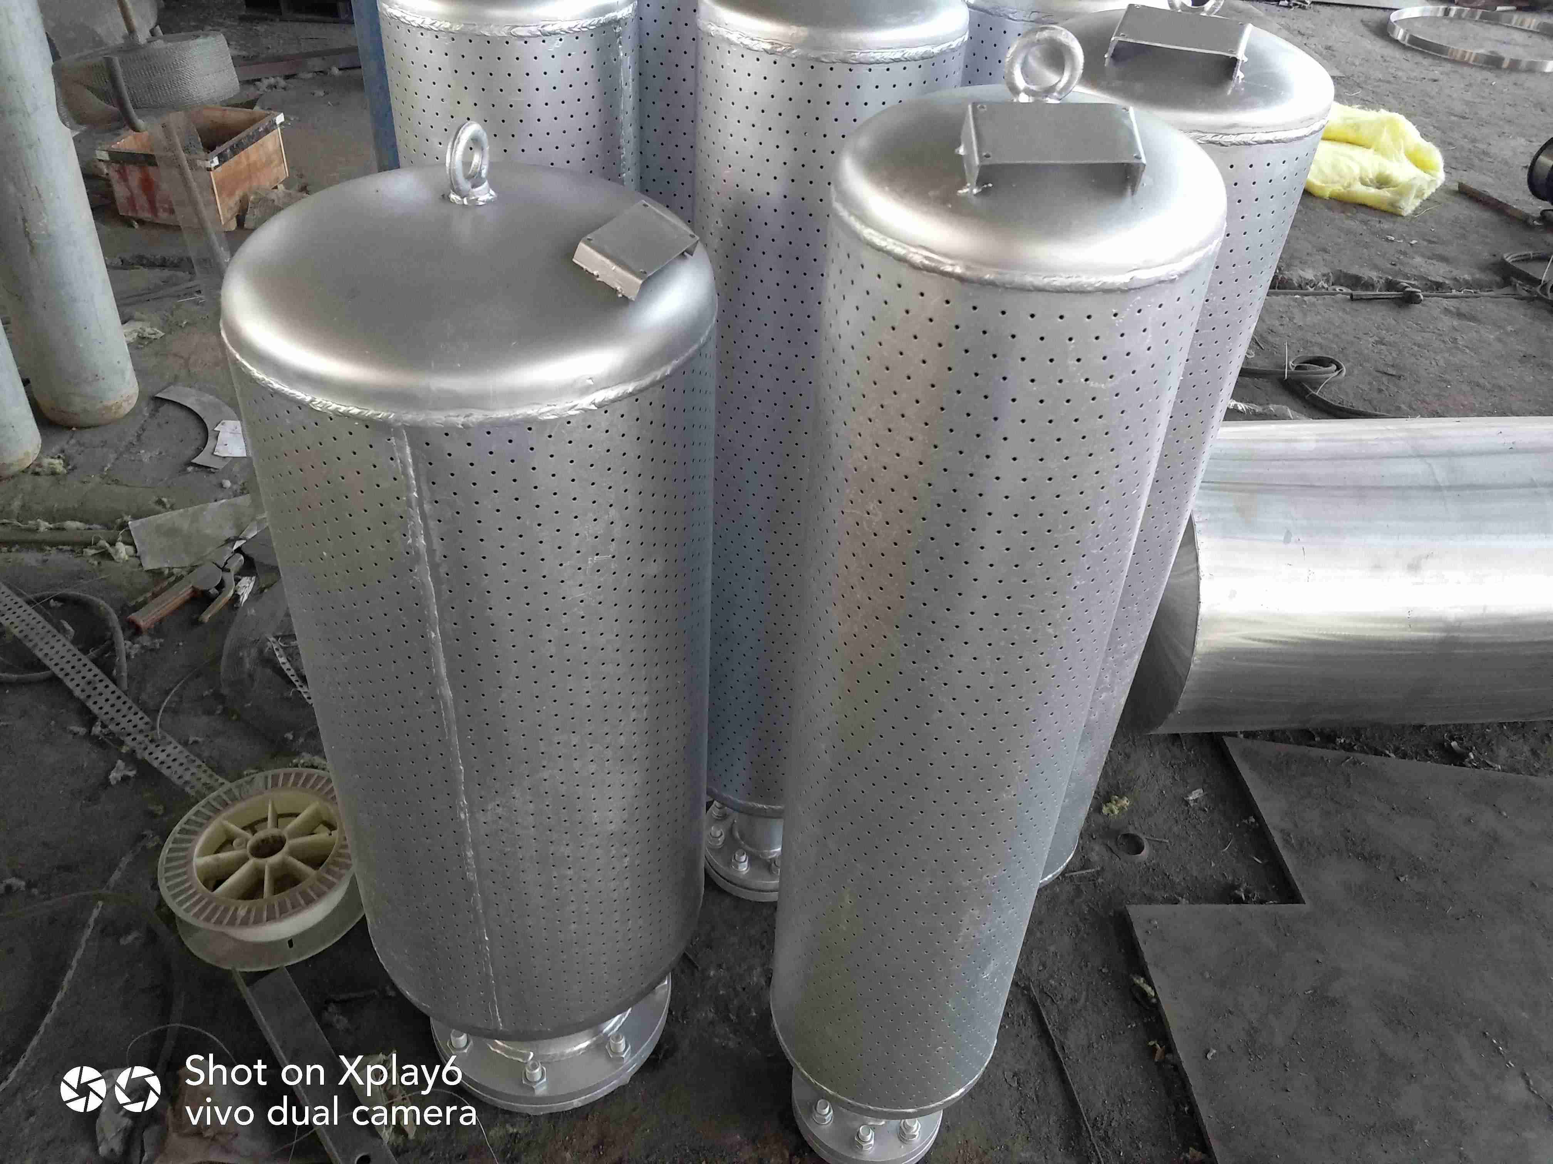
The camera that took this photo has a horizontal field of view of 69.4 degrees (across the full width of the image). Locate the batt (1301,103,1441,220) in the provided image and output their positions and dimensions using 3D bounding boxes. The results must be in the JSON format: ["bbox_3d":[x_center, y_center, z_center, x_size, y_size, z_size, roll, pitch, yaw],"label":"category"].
[{"bbox_3d":[2.746,-2.075,5.411,0.850,0.290,0.580,31,43,33],"label":"batt"}]

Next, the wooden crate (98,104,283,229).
[{"bbox_3d":[-2.203,-1.582,4.296,0.420,0.285,0.610,3,35,0],"label":"wooden crate"}]

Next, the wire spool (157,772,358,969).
[{"bbox_3d":[-0.774,0.438,1.733,0.300,0.100,0.300,4,40,-3],"label":"wire spool"}]

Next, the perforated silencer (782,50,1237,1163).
[{"bbox_3d":[0.160,0.094,1.090,0.285,1.087,0.285,4,35,0],"label":"perforated silencer"}]

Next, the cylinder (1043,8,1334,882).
[{"bbox_3d":[0.344,-0.091,1.350,0.287,1.085,0.287,5,35,-1],"label":"cylinder"}]

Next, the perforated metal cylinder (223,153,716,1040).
[{"bbox_3d":[-0.285,0.032,1.215,0.431,0.929,0.431,4,35,0],"label":"perforated metal cylinder"}]

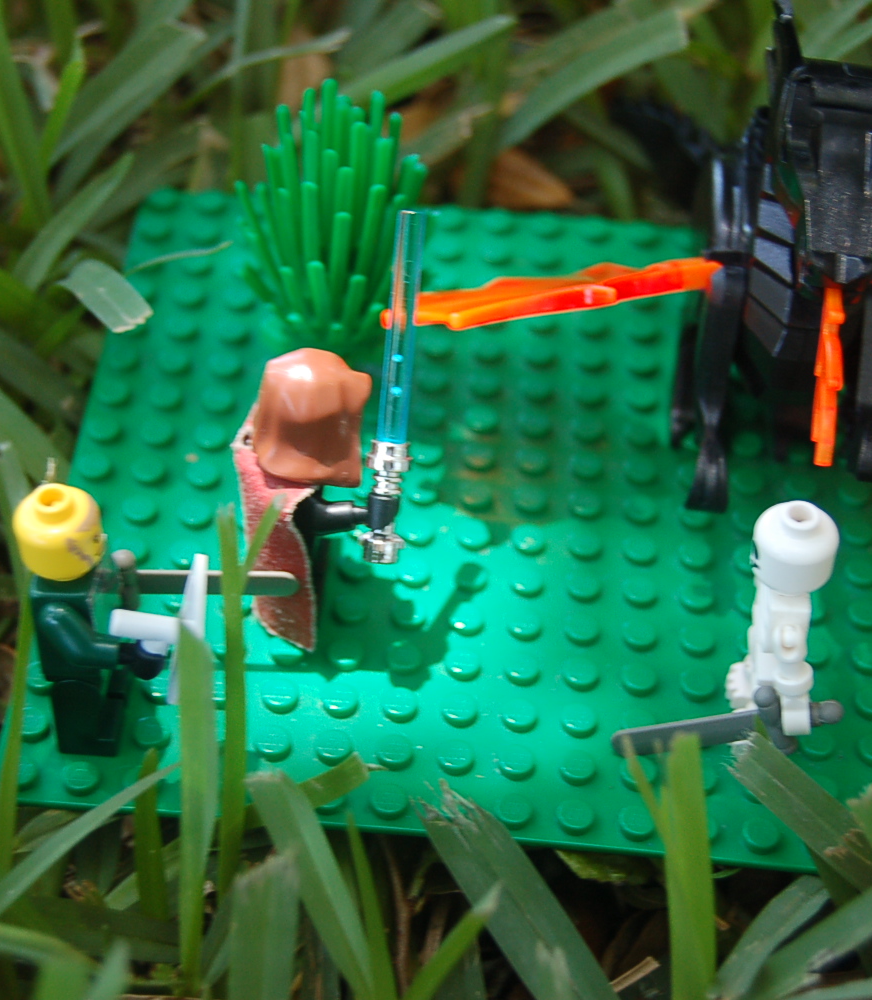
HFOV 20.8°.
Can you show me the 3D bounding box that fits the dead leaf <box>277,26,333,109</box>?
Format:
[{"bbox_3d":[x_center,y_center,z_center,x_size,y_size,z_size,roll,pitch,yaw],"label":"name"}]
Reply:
[{"bbox_3d":[-0.025,-0.081,0.447,0.011,0.005,0.018,1,90,-3],"label":"dead leaf"}]

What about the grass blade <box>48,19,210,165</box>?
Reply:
[{"bbox_3d":[-0.053,-0.071,0.414,0.008,0.003,0.040,36,74,28],"label":"grass blade"}]

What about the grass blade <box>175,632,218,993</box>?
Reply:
[{"bbox_3d":[-0.028,0.039,0.281,0.005,0.066,0.003,0,44,-6],"label":"grass blade"}]

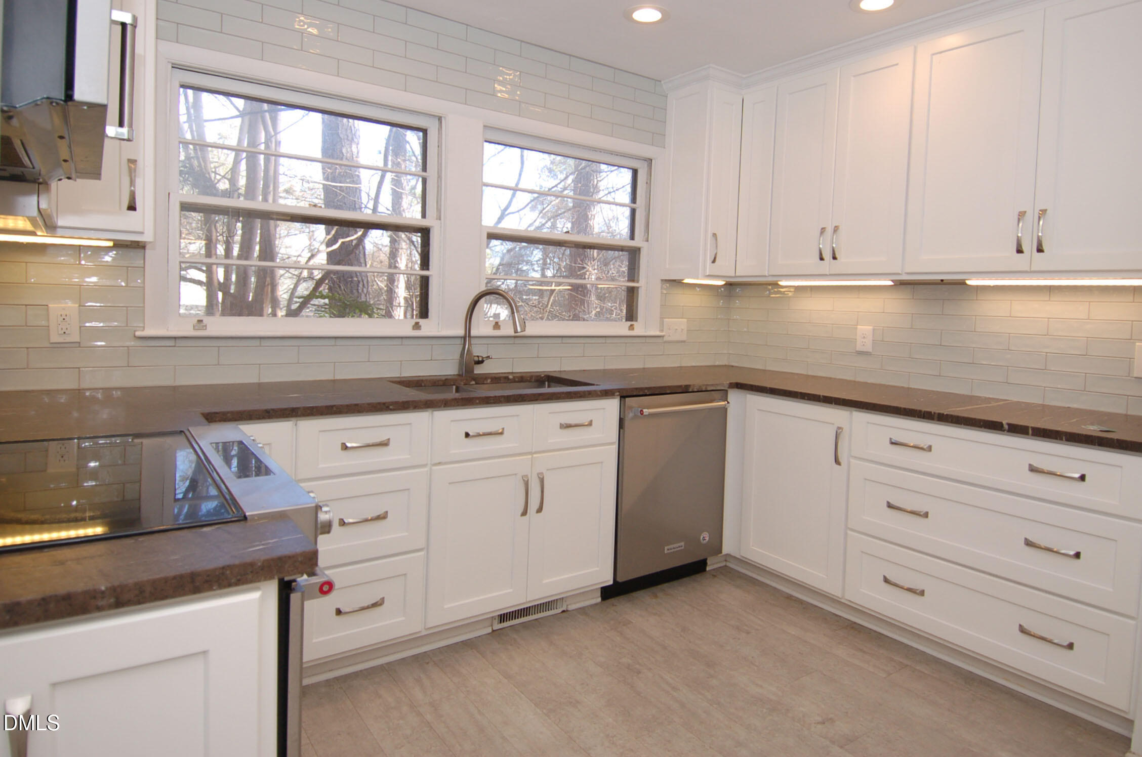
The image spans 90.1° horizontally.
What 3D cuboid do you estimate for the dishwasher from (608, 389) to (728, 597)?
[{"bbox_3d":[0.351,0.487,2.776,0.593,0.875,0.557,-1,6,-30],"label":"dishwasher"}]

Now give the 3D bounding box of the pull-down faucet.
[{"bbox_3d":[-0.350,-0.204,2.572,0.279,0.403,0.095,3,5,13],"label":"pull-down faucet"}]

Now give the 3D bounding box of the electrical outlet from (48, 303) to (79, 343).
[{"bbox_3d":[-1.700,-0.182,1.914,0.079,0.128,0.011,-1,6,-30],"label":"electrical outlet"}]

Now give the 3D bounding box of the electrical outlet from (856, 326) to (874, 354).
[{"bbox_3d":[1.484,-0.197,2.884,0.012,0.127,0.079,-3,7,-41],"label":"electrical outlet"}]

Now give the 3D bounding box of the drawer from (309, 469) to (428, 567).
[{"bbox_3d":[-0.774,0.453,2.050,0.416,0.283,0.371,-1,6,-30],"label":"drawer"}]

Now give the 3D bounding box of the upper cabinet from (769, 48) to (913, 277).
[{"bbox_3d":[1.363,-0.982,2.795,0.335,0.966,0.629,-3,7,-41],"label":"upper cabinet"}]

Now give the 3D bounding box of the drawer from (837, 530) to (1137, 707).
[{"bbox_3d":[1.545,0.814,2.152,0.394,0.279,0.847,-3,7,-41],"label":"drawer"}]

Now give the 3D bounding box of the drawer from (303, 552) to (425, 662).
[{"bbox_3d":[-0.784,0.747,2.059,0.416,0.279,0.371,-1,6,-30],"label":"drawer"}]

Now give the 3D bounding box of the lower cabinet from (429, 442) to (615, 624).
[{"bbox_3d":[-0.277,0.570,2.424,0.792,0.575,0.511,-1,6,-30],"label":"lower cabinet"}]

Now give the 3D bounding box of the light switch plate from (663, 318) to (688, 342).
[{"bbox_3d":[0.596,-0.274,3.243,0.172,0.122,0.012,-2,7,-33],"label":"light switch plate"}]

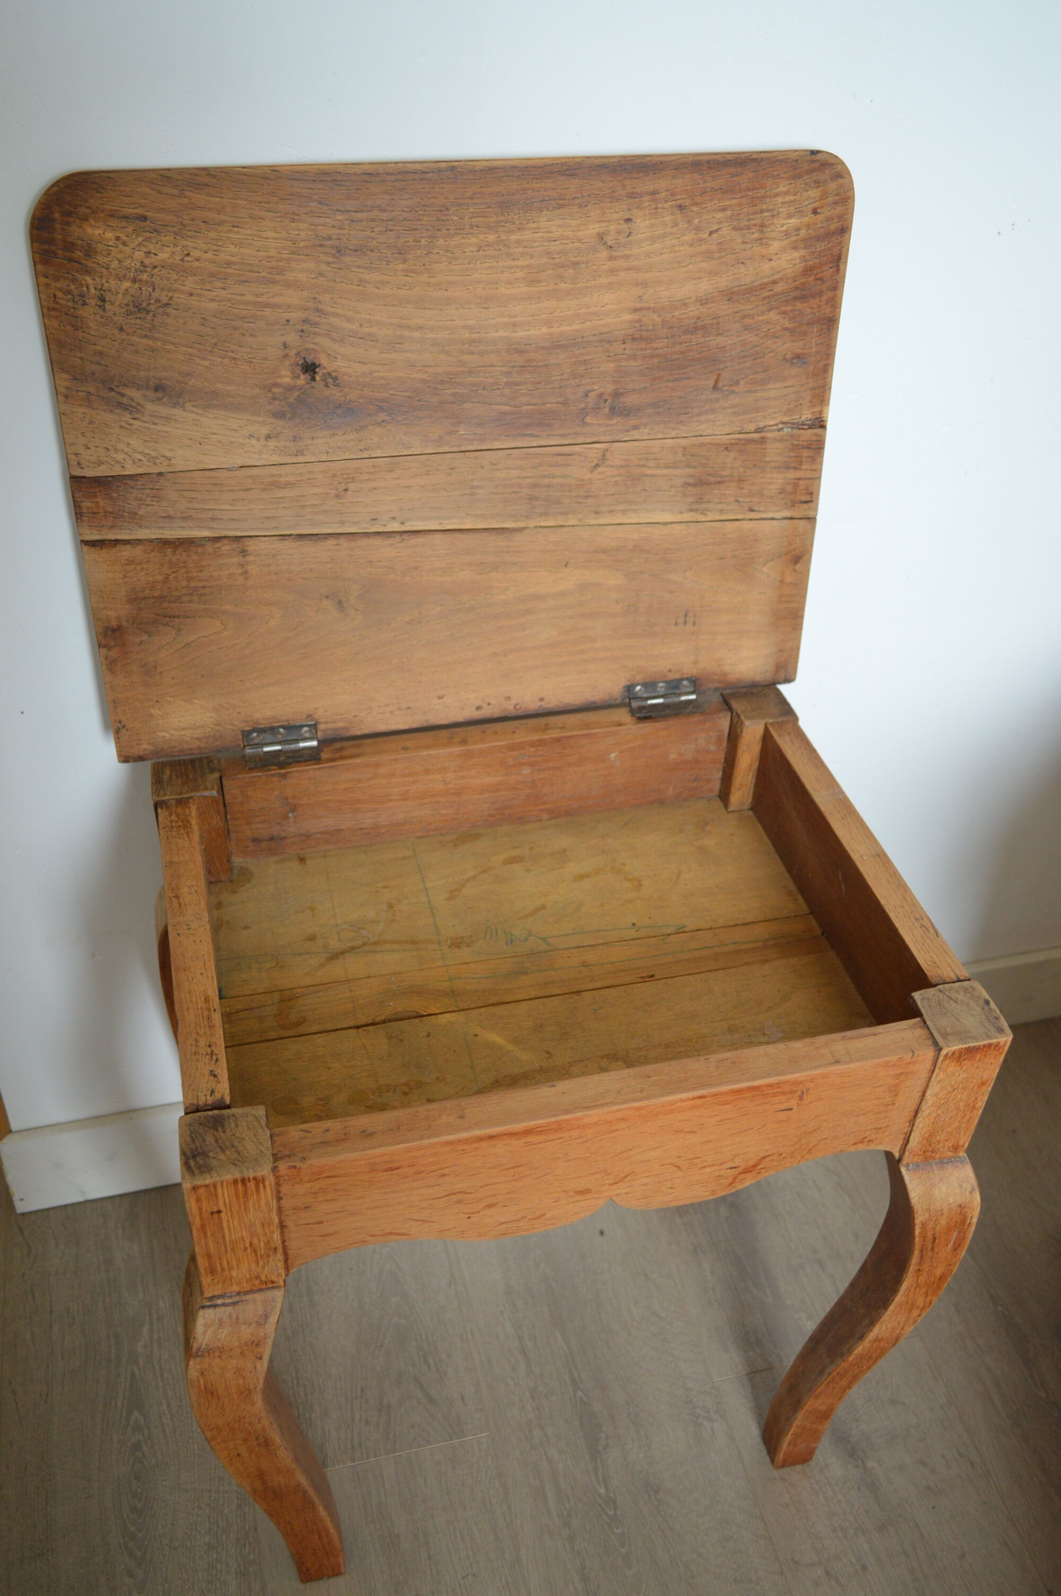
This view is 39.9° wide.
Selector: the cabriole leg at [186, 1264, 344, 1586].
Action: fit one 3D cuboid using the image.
[{"bbox_3d":[-0.174,0.423,0.971,0.082,0.407,0.068,-7,40,-12],"label":"cabriole leg"}]

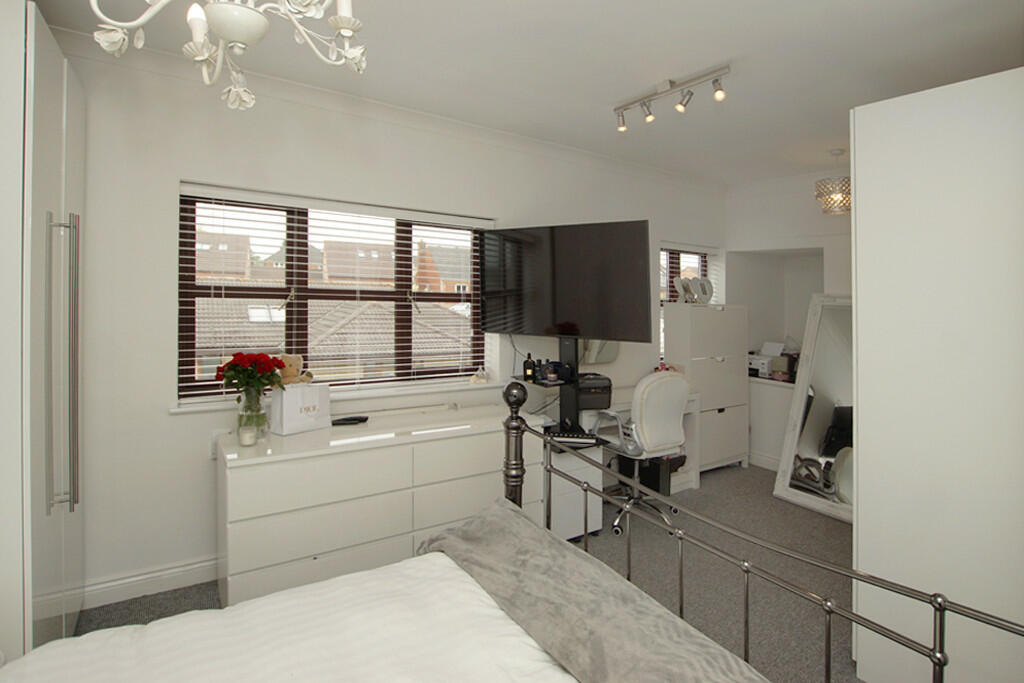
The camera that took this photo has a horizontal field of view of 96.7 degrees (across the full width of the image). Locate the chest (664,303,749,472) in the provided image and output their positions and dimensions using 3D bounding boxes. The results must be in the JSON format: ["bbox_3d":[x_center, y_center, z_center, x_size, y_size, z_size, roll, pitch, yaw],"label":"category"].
[{"bbox_3d":[1.732,0.403,4.050,0.790,1.480,0.300,-2,3,-32],"label":"chest"}]

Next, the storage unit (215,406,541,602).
[{"bbox_3d":[-0.640,0.843,2.506,1.600,0.760,0.490,-2,3,-32],"label":"storage unit"}]

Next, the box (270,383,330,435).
[{"bbox_3d":[-1.118,0.352,2.444,0.240,0.245,0.115,-3,4,-41],"label":"box"}]

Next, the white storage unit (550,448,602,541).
[{"bbox_3d":[0.255,0.915,2.910,0.400,0.560,0.480,-2,3,-32],"label":"white storage unit"}]

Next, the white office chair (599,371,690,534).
[{"bbox_3d":[0.870,0.690,3.100,0.570,0.990,0.590,-2,3,-30],"label":"white office chair"}]

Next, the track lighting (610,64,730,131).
[{"bbox_3d":[0.852,-1.327,2.500,0.100,0.150,0.680,-3,4,-45],"label":"track lighting"}]

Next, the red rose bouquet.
[{"bbox_3d":[-1.288,0.277,2.250,0.330,0.440,0.310,-2,3,-32],"label":"red rose bouquet"}]

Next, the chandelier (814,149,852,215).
[{"bbox_3d":[2.503,-1.227,3.500,0.280,0.490,0.280,0,3,0],"label":"chandelier"}]

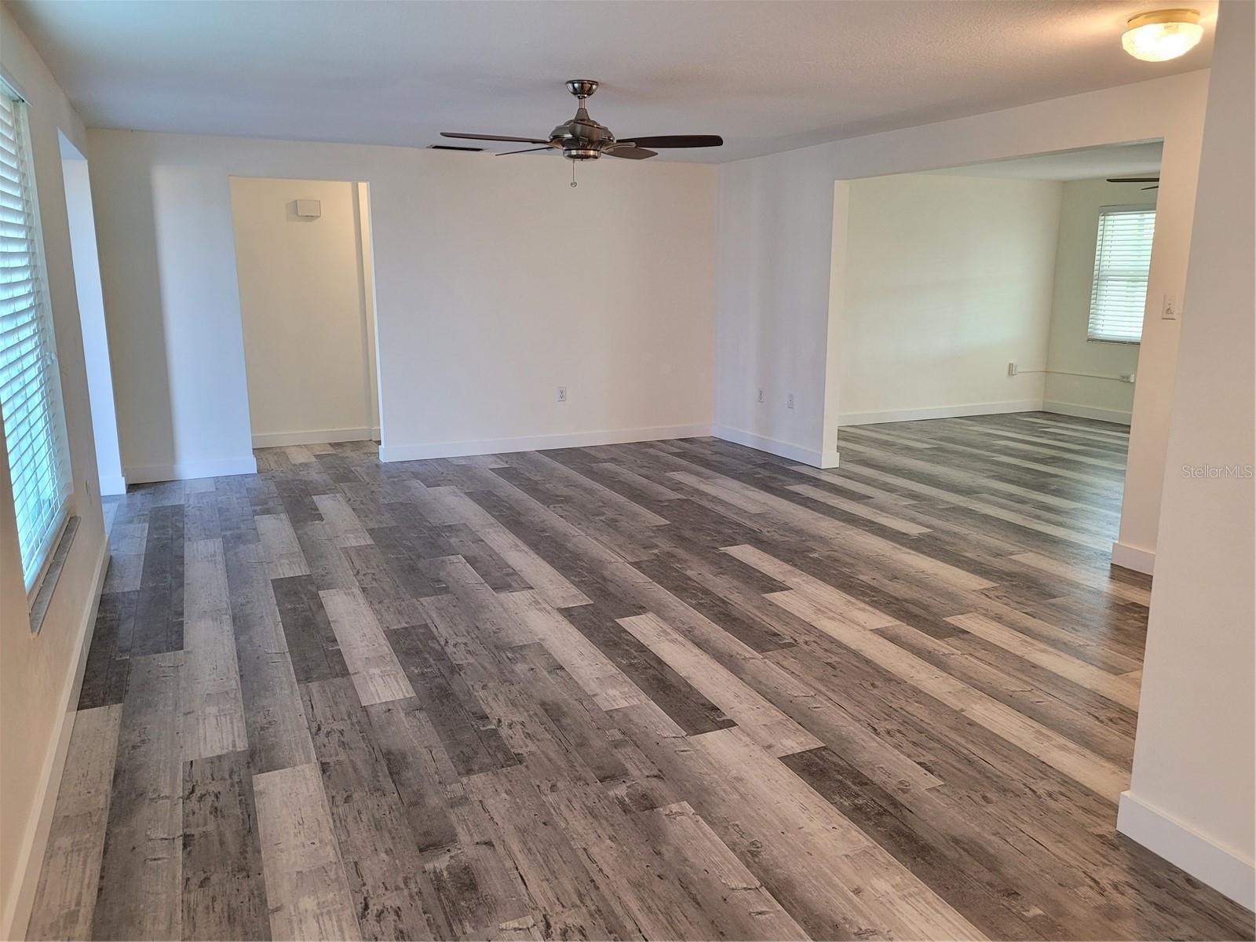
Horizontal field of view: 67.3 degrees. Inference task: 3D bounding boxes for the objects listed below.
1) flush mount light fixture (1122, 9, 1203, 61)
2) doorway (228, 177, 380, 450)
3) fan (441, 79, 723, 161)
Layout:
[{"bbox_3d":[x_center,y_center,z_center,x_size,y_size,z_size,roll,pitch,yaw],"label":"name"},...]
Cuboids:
[{"bbox_3d":[1.841,-1.490,3.256,0.250,0.140,0.250,-5,13,-24],"label":"flush mount light fixture"},{"bbox_3d":[-2.276,-1.025,6.763,0.915,2.030,0.130,-5,13,-24],"label":"doorway"},{"bbox_3d":[-0.211,-1.645,4.416,1.310,0.330,1.280,-1,12,-6],"label":"fan"}]

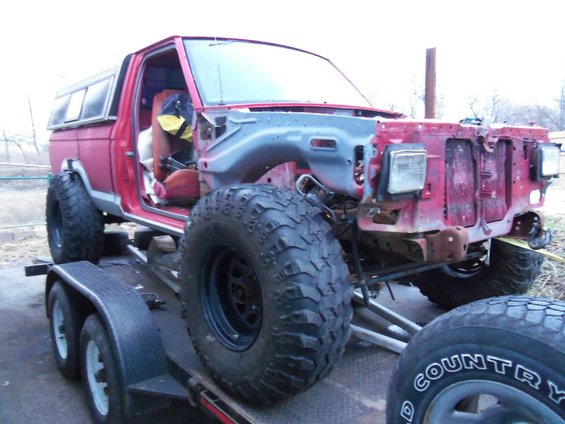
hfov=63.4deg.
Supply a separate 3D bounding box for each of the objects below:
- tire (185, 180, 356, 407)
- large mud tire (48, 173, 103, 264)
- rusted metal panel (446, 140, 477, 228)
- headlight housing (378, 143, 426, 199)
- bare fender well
[{"bbox_3d":[-0.114,0.337,1.919,0.302,0.870,0.870,-2,7,-41],"label":"tire"},{"bbox_3d":[-1.890,0.074,4.155,0.302,0.870,0.870,-7,10,-38],"label":"large mud tire"},{"bbox_3d":[0.753,-0.125,1.934,0.240,0.370,0.040,-7,10,-38],"label":"rusted metal panel"},{"bbox_3d":[0.403,-0.138,1.600,0.215,0.178,0.105,-7,10,-38],"label":"headlight housing"},{"bbox_3d":[0.031,-0.259,2.043,0.300,0.400,1.040,-7,10,-38],"label":"bare fender well"}]

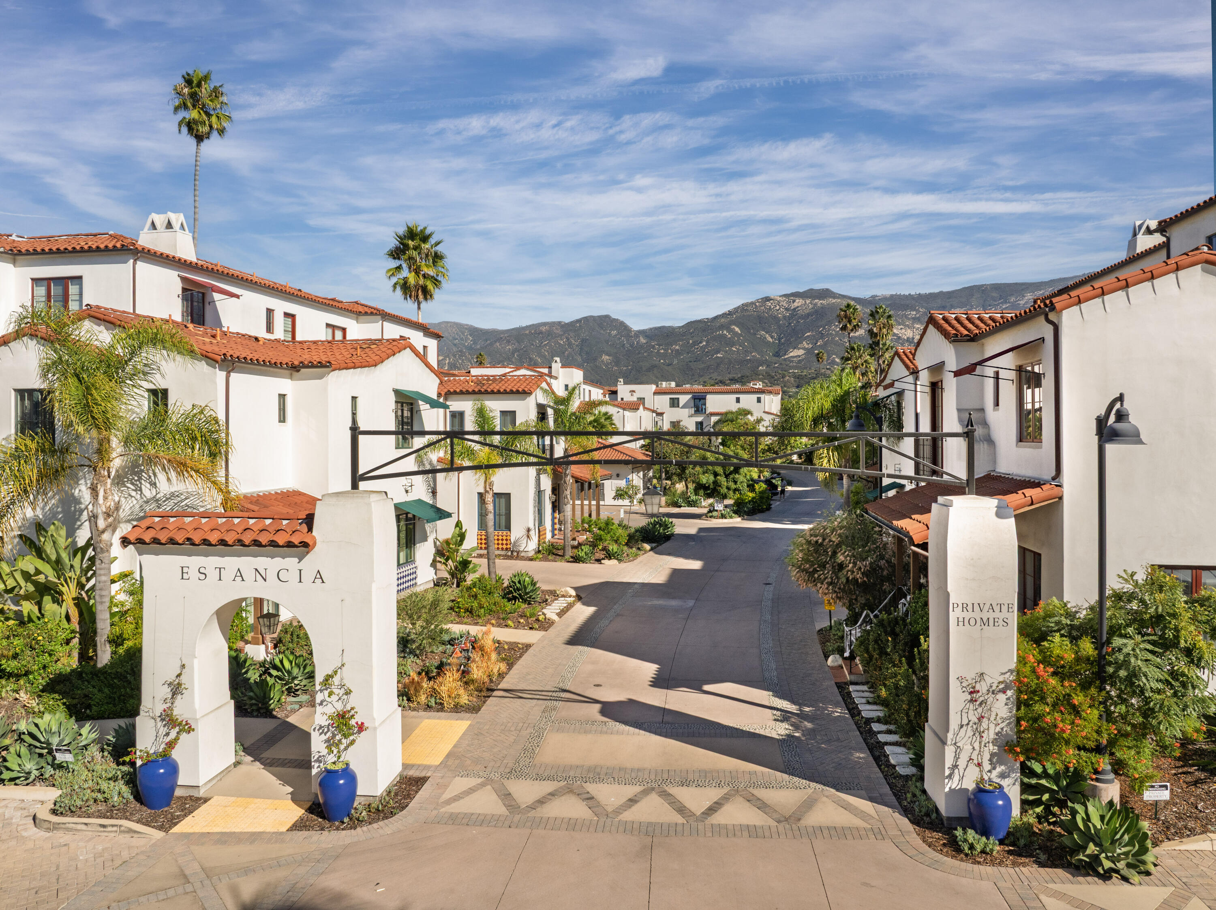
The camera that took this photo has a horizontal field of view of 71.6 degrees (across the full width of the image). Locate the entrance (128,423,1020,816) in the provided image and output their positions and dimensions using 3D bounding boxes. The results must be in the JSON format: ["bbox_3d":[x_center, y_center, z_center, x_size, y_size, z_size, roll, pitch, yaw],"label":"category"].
[{"bbox_3d":[-0.700,2.161,11.724,12.053,5.150,1.000,0,1,5],"label":"entrance"}]

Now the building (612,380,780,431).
[{"bbox_3d":[12.800,-5.834,124.974,24.500,9.300,13.000,0,0,6],"label":"building"}]

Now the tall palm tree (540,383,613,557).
[{"bbox_3d":[-1.280,0.827,34.005,3.000,7.100,3.000,0,0,0],"label":"tall palm tree"}]

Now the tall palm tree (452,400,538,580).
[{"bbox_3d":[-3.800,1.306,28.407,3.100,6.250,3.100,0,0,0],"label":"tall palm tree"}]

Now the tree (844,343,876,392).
[{"bbox_3d":[27.400,-5.367,91.975,3.800,13.500,3.800,0,0,0],"label":"tree"}]

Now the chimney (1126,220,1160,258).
[{"bbox_3d":[15.730,-6.169,24.200,1.300,1.400,0.750,0,1,9],"label":"chimney"}]

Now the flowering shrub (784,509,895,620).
[{"bbox_3d":[6.600,3.127,24.216,2.950,3.150,2.900,0,0,6],"label":"flowering shrub"}]

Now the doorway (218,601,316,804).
[{"bbox_3d":[-4.806,3.354,12.021,1.550,2.759,0.850,0,1,5],"label":"doorway"}]

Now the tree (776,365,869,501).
[{"bbox_3d":[13.220,-0.931,50.000,5.800,8.800,5.800,0,1,5],"label":"tree"}]

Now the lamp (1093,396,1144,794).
[{"bbox_3d":[7.120,1.969,11.960,0.600,5.650,1.050,0,0,6],"label":"lamp"}]

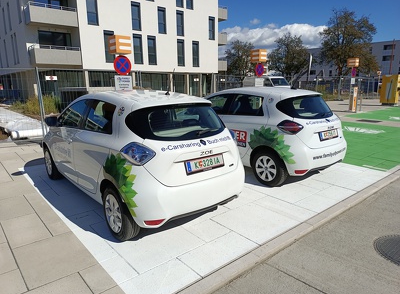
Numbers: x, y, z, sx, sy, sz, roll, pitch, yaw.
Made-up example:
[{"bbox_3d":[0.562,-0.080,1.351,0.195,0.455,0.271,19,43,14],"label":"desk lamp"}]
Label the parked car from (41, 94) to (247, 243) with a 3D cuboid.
[{"bbox_3d":[-1.171,-0.115,4.516,1.770,1.560,4.070,-11,16,-38],"label":"parked car"}]

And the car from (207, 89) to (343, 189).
[{"bbox_3d":[0.860,-0.489,6.074,1.770,1.560,4.070,-10,16,-37],"label":"car"}]

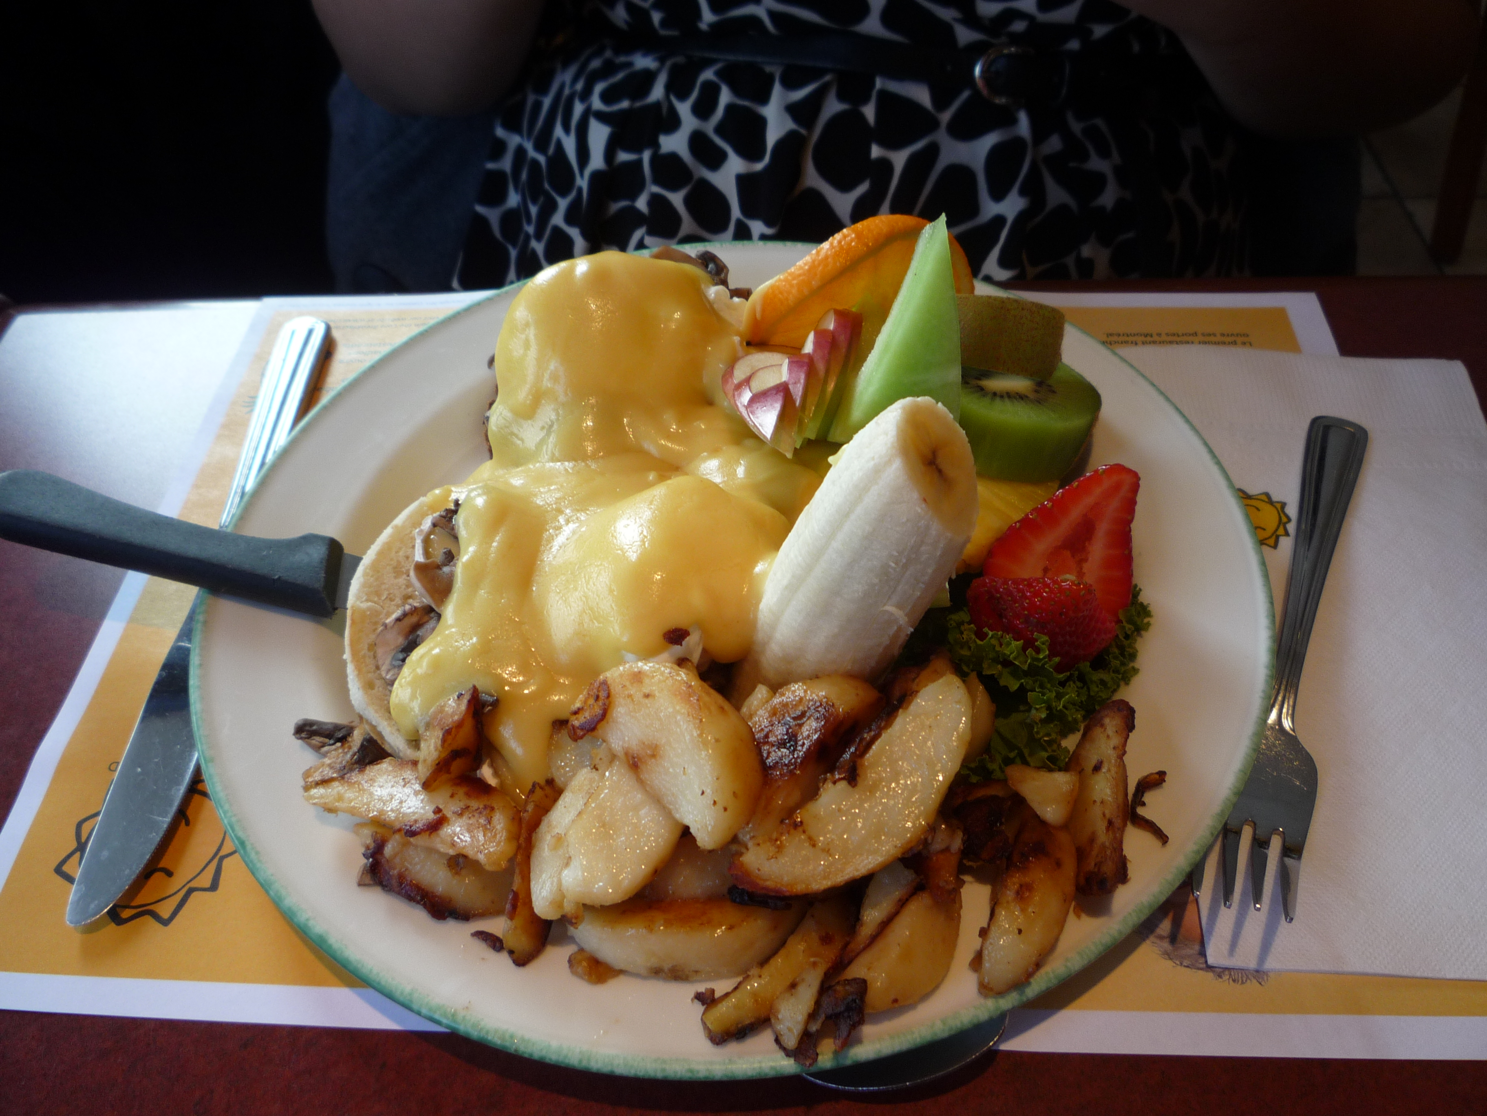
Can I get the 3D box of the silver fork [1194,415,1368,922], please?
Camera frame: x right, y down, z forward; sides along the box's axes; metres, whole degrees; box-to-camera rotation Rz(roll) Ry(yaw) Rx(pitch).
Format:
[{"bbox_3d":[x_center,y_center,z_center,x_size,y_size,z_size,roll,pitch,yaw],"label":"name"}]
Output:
[{"bbox_3d":[0.139,0.016,0.323,0.023,0.019,0.175,17,51,18],"label":"silver fork"}]

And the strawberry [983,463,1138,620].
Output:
[{"bbox_3d":[0.082,-0.005,0.325,0.038,0.045,0.018,30,17,12],"label":"strawberry"}]

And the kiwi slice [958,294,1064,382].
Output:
[{"bbox_3d":[0.069,-0.064,0.372,0.049,0.022,0.047,10,11,9],"label":"kiwi slice"}]

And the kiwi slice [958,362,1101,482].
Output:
[{"bbox_3d":[0.071,-0.038,0.354,0.052,0.020,0.050,9,31,10],"label":"kiwi slice"}]

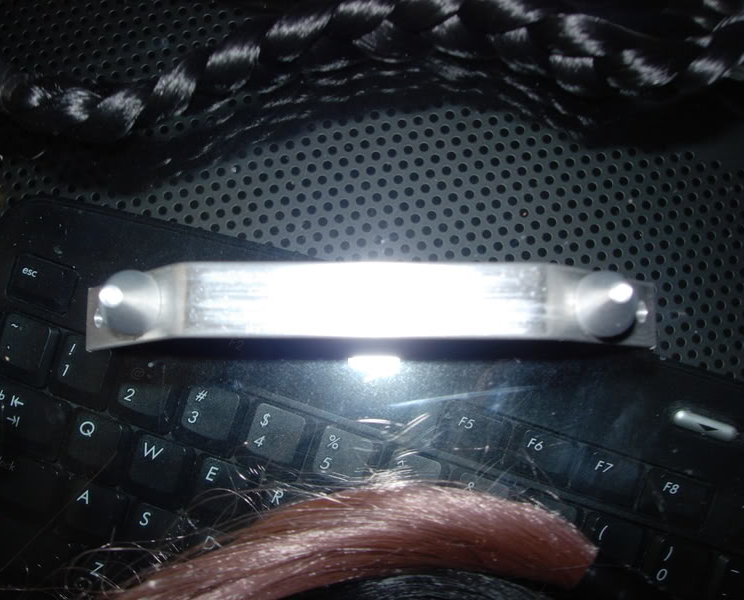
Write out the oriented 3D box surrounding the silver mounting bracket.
[{"bbox_3d":[0.000,0.003,0.219,0.154,0.038,0.018,0,81,0],"label":"silver mounting bracket"}]

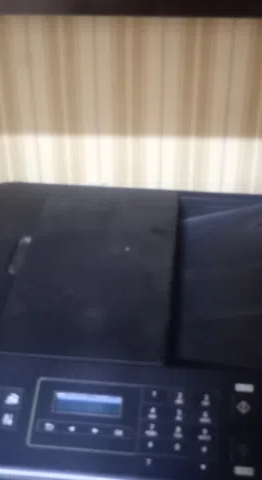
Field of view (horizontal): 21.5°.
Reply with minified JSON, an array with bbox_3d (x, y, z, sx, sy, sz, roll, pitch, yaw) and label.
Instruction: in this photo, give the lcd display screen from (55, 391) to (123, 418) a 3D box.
[{"bbox_3d":[-0.032,0.122,0.511,0.050,0.004,0.015,4,59,4],"label":"lcd display screen"}]

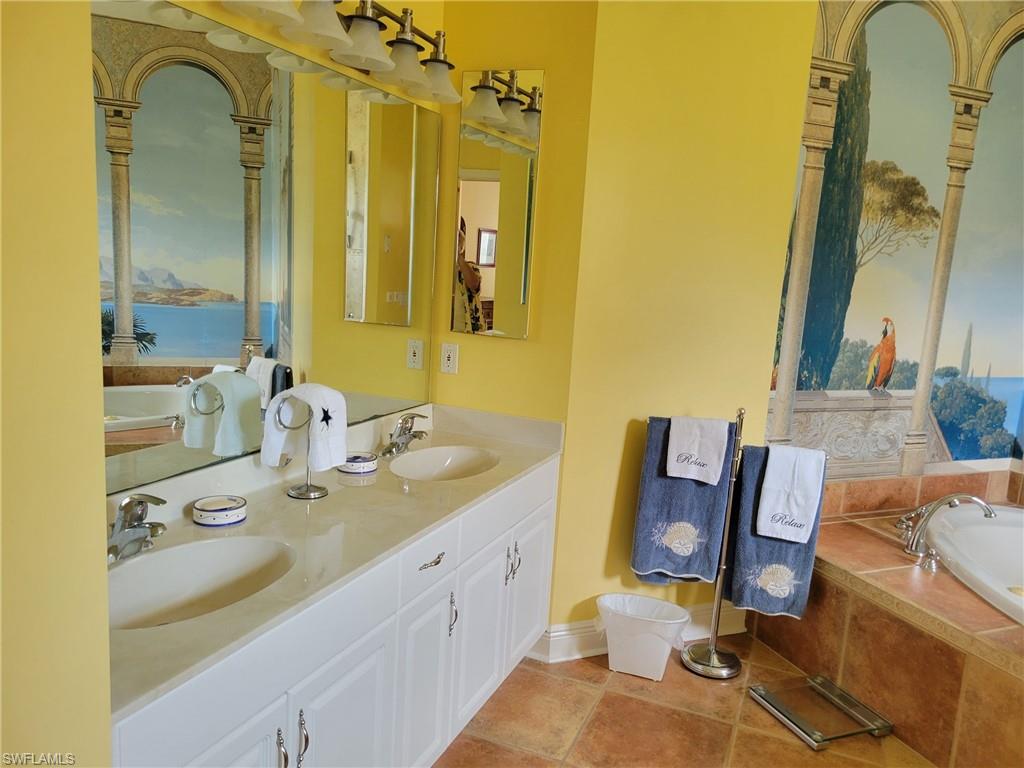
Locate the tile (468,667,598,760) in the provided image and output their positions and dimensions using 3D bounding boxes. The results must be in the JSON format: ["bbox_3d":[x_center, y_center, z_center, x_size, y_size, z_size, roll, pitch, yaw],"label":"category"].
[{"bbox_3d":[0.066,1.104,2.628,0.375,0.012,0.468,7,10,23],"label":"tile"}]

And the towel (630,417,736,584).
[{"bbox_3d":[0.637,0.448,2.885,0.330,0.642,0.085,4,9,5],"label":"towel"}]

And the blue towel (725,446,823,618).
[{"bbox_3d":[0.972,0.557,2.868,0.315,0.645,0.085,4,9,5],"label":"blue towel"}]

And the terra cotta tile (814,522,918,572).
[{"bbox_3d":[1.382,0.660,3.131,0.467,0.012,0.467,0,10,-22],"label":"terra cotta tile"}]

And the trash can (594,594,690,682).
[{"bbox_3d":[0.481,0.955,2.885,0.345,0.250,0.200,7,10,20],"label":"trash can"}]

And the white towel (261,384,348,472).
[{"bbox_3d":[-0.555,0.107,2.084,0.190,0.228,0.160,7,10,23],"label":"white towel"}]

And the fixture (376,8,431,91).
[{"bbox_3d":[-0.328,-1.038,2.362,0.180,0.212,0.180,3,9,-1],"label":"fixture"}]

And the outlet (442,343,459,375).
[{"bbox_3d":[-0.240,-0.093,2.936,0.069,0.114,0.008,7,10,23],"label":"outlet"}]

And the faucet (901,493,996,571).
[{"bbox_3d":[1.721,0.559,3.010,0.295,0.265,0.380,6,10,18],"label":"faucet"}]

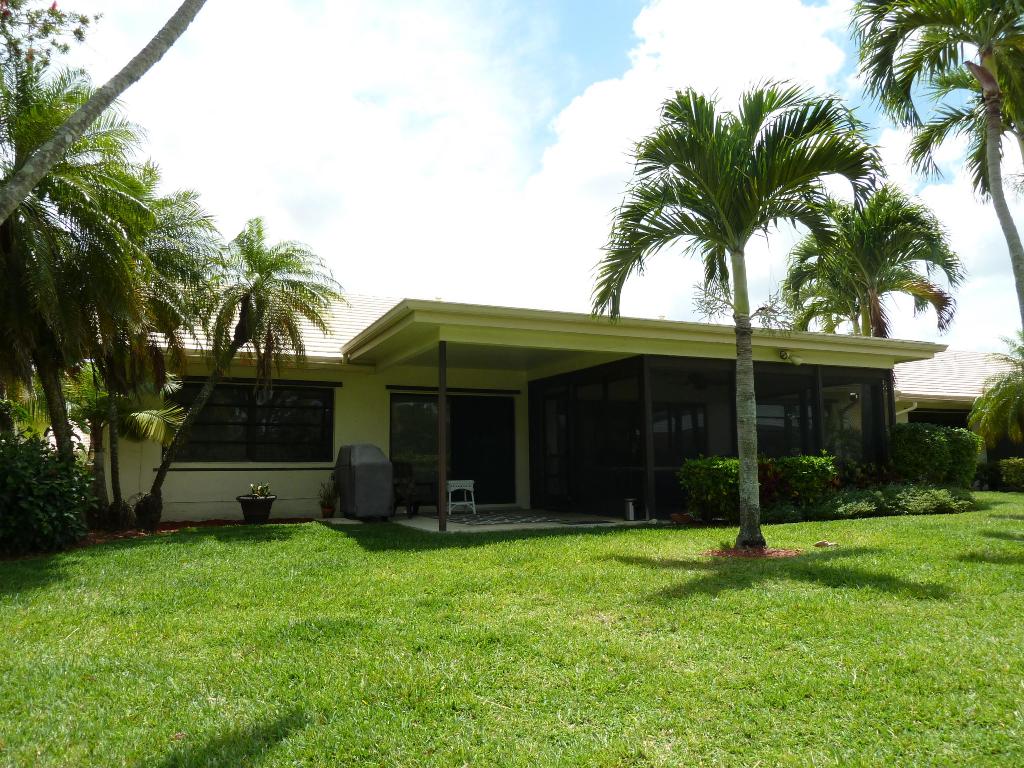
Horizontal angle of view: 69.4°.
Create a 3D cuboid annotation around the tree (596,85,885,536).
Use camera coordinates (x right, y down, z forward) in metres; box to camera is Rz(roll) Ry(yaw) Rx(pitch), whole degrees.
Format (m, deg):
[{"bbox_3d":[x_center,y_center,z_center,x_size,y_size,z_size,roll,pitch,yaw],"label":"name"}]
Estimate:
[{"bbox_3d":[2.487,-0.778,8.031,3.100,5.000,2.900,-1,-6,0],"label":"tree"}]

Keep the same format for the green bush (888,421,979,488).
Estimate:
[{"bbox_3d":[8.263,1.541,14.355,1.600,1.569,1.000,2,-7,-24],"label":"green bush"}]

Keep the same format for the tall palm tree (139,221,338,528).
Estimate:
[{"bbox_3d":[-4.131,-0.238,11.114,3.211,4.710,2.100,-1,-6,0],"label":"tall palm tree"}]

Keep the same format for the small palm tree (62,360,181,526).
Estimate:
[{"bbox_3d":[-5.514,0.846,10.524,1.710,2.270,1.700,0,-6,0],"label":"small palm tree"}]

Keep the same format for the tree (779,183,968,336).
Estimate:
[{"bbox_3d":[7.725,-0.932,15.592,3.790,6.797,3.400,-1,-6,0],"label":"tree"}]

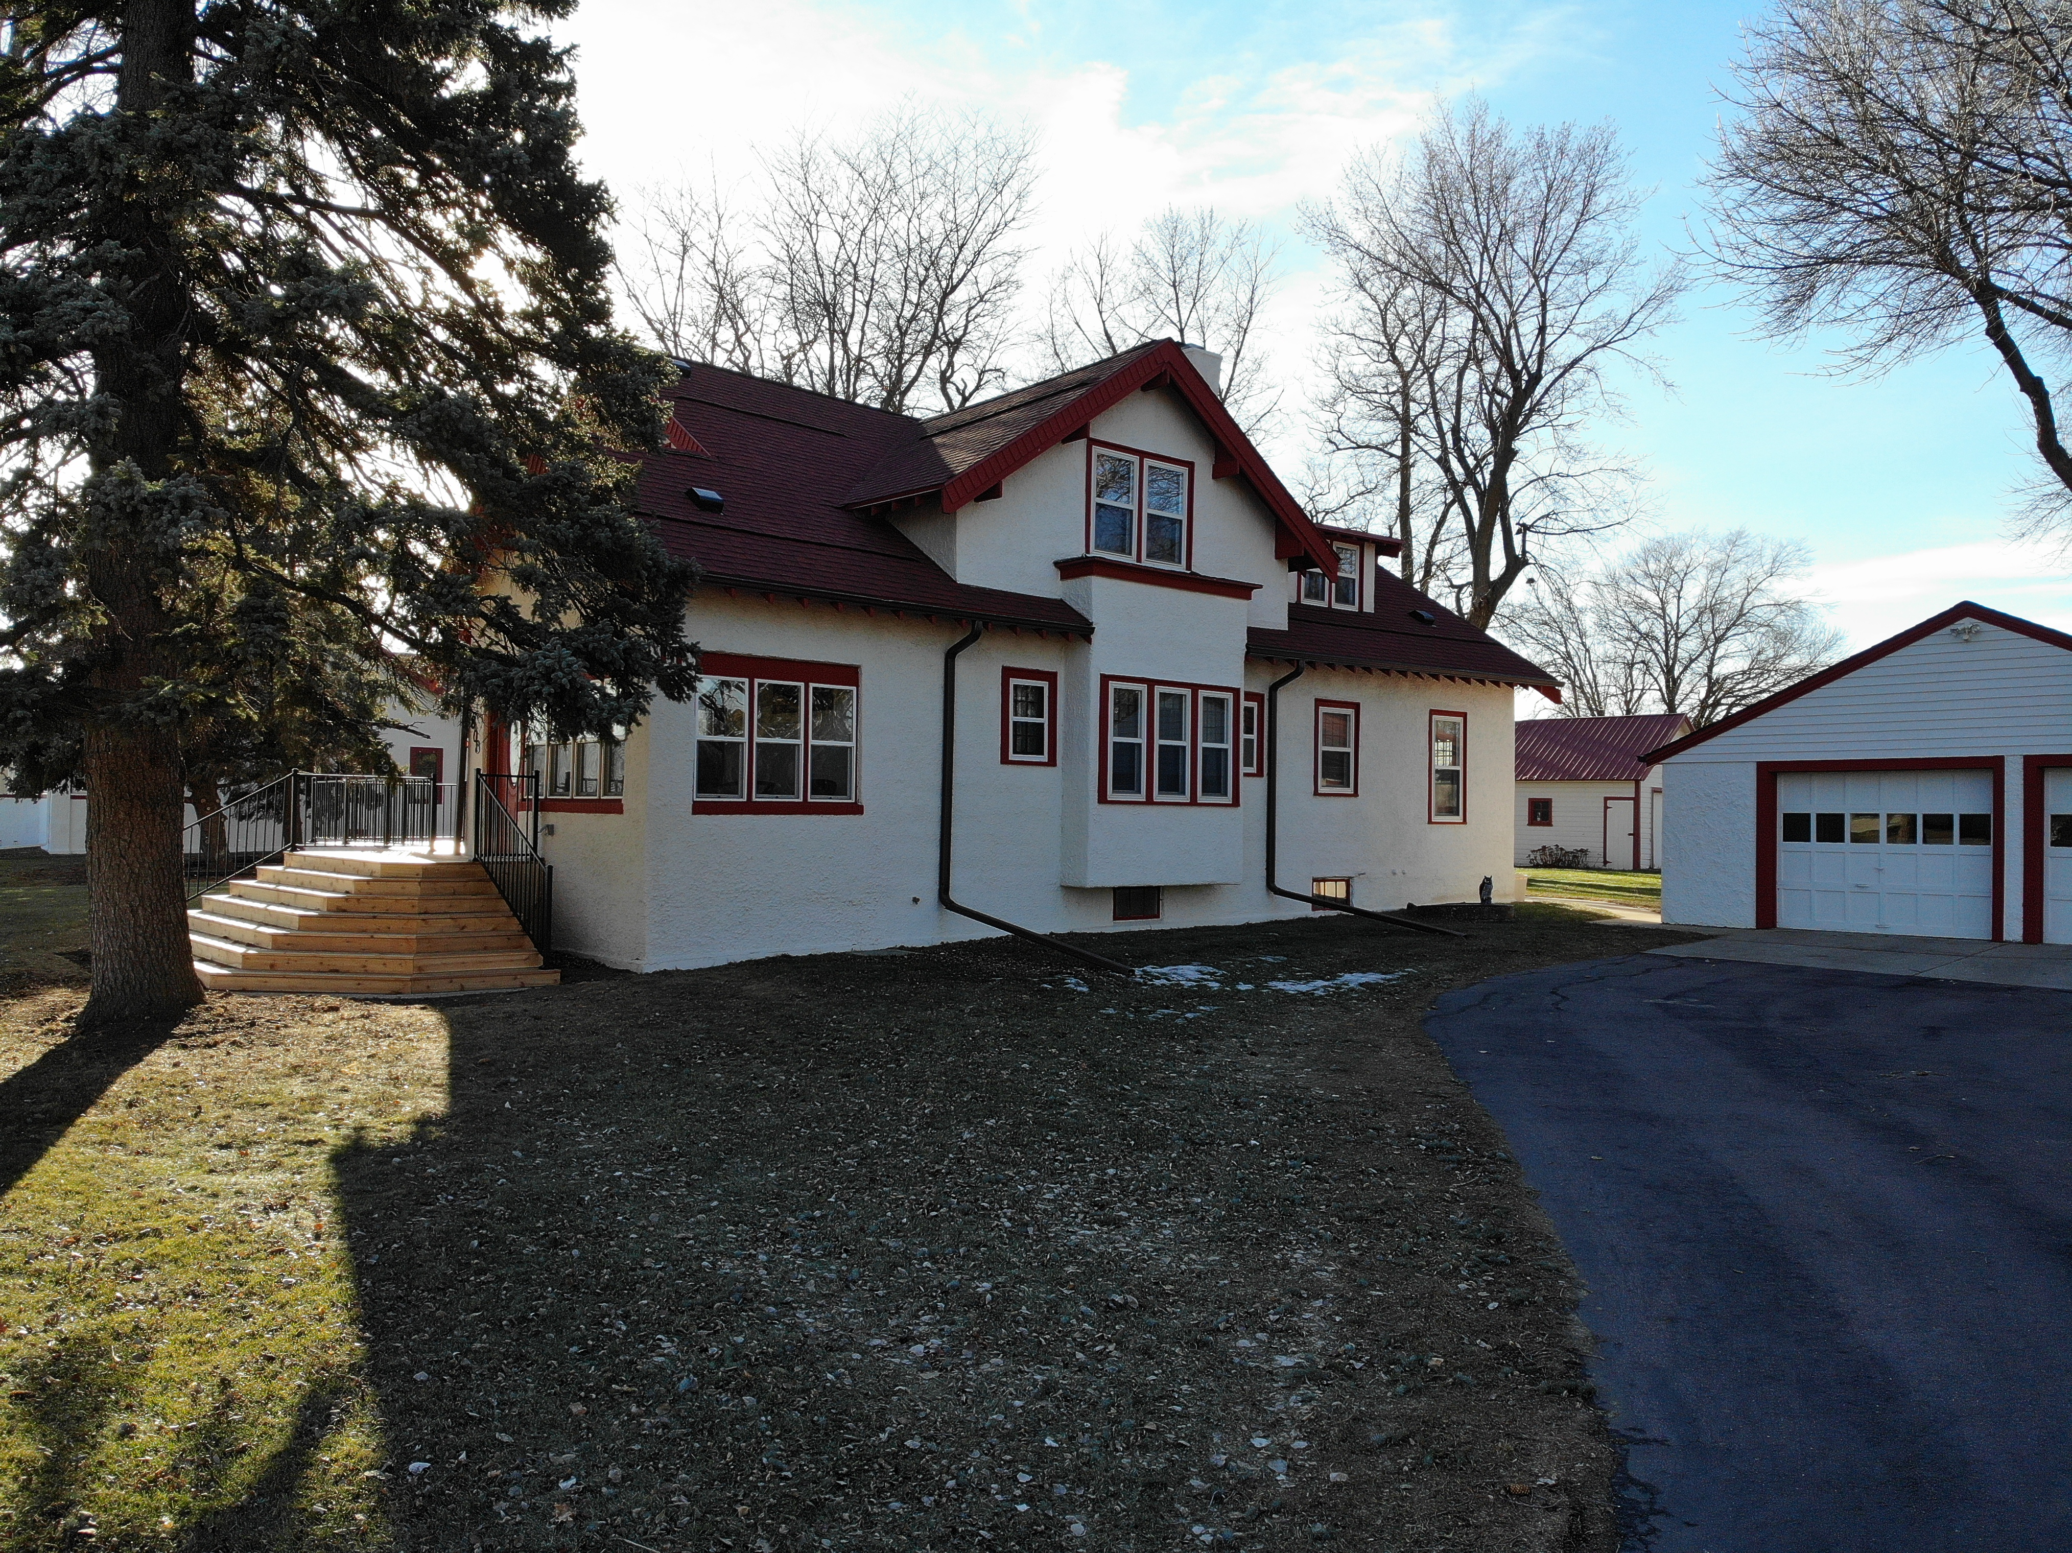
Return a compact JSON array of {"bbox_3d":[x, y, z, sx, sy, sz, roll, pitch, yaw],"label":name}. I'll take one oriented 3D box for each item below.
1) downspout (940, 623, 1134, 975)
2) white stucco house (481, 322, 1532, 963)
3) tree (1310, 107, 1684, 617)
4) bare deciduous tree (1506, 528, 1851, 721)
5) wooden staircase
[{"bbox_3d":[-0.021,0.110,15.163,0.110,3.675,3.185,2,-2,-40],"label":"downspout"},{"bbox_3d":[-1.080,-1.917,22.752,16.485,8.295,11.130,2,-2,-40],"label":"white stucco house"},{"bbox_3d":[11.733,-7.401,36.715,9.675,20.081,9.675,0,-2,18],"label":"tree"},{"bbox_3d":[28.331,-3.674,63.791,15.077,14.740,15.077,0,-2,24],"label":"bare deciduous tree"},{"bbox_3d":[-7.243,1.435,15.074,2.940,1.155,5.390,2,-2,-40],"label":"wooden staircase"}]

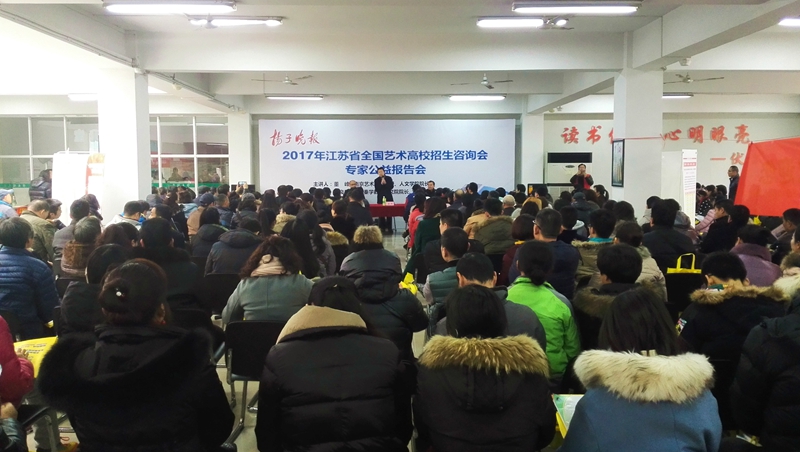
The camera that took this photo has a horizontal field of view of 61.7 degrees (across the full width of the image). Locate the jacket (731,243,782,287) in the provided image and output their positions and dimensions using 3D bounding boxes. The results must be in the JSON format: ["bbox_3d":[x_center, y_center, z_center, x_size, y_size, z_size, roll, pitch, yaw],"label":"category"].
[{"bbox_3d":[2.686,0.427,5.150,0.500,0.620,0.400,-1,5,-11],"label":"jacket"}]

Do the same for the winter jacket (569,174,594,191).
[{"bbox_3d":[3.873,-0.822,14.300,0.560,0.620,0.380,0,5,-1],"label":"winter jacket"}]

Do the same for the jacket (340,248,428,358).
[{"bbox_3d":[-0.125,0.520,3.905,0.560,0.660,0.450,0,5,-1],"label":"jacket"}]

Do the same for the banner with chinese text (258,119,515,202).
[{"bbox_3d":[-0.349,-1.419,17.741,6.800,2.900,0.060,0,5,-1],"label":"banner with chinese text"}]

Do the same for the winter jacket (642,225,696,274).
[{"bbox_3d":[2.208,0.331,5.532,0.460,0.620,0.360,0,5,-1],"label":"winter jacket"}]

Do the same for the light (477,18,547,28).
[{"bbox_3d":[1.692,-2.804,9.257,1.260,0.100,0.120,0,5,-1],"label":"light"}]

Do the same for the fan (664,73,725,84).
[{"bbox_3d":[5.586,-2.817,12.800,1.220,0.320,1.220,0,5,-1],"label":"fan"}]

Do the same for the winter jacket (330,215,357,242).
[{"bbox_3d":[-0.728,0.159,8.635,0.490,0.620,0.420,0,5,2],"label":"winter jacket"}]

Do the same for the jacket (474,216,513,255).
[{"bbox_3d":[1.047,0.177,7.200,0.500,0.620,0.400,0,5,-1],"label":"jacket"}]

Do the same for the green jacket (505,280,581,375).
[{"bbox_3d":[0.716,0.518,3.565,0.450,0.560,0.380,0,5,-4],"label":"green jacket"}]

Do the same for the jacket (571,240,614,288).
[{"bbox_3d":[1.675,0.413,5.600,0.530,0.630,0.400,-1,5,-6],"label":"jacket"}]

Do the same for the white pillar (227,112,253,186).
[{"bbox_3d":[-4.404,-1.528,18.675,0.600,3.220,0.550,0,5,-1],"label":"white pillar"}]

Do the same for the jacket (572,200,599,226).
[{"bbox_3d":[2.600,-0.013,9.600,0.520,0.640,0.400,0,5,-4],"label":"jacket"}]

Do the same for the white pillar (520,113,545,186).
[{"bbox_3d":[3.477,-1.392,17.588,0.550,3.150,0.550,0,5,-1],"label":"white pillar"}]

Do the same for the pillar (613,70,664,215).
[{"bbox_3d":[3.743,-0.845,10.612,0.570,3.150,0.560,0,5,-1],"label":"pillar"}]

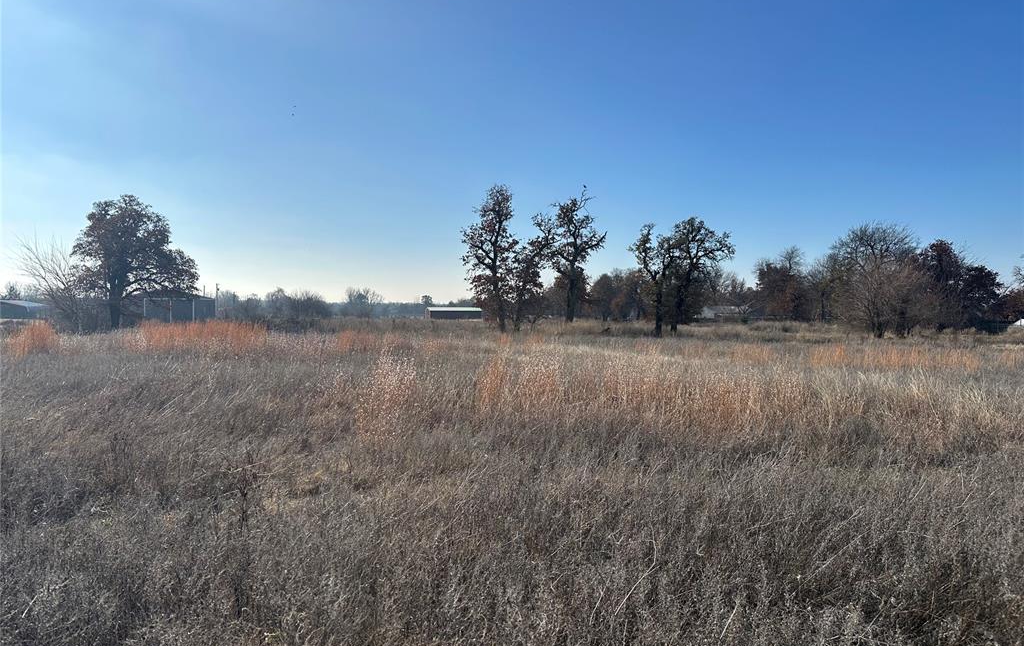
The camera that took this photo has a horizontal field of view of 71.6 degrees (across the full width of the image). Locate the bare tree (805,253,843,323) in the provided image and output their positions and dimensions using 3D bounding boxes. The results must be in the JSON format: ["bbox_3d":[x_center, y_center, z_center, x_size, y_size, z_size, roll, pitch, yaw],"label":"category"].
[{"bbox_3d":[40.360,-4.470,92.000,4.920,9.070,4.680,0,1,0],"label":"bare tree"}]

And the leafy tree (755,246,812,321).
[{"bbox_3d":[30.590,-4.390,80.000,6.540,8.680,6.540,0,1,0],"label":"leafy tree"}]

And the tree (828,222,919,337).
[{"bbox_3d":[21.890,-2.600,43.000,5.450,7.090,5.180,0,1,0],"label":"tree"}]

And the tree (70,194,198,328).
[{"bbox_3d":[-26.580,-4.230,50.000,9.010,9.510,8.560,0,1,0],"label":"tree"}]

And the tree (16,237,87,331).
[{"bbox_3d":[-36.240,-3.040,56.000,5.680,7.410,5.110,0,1,0],"label":"tree"}]

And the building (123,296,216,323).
[{"bbox_3d":[-48.500,-1.900,99.000,12.200,4.400,12.000,0,1,-24],"label":"building"}]

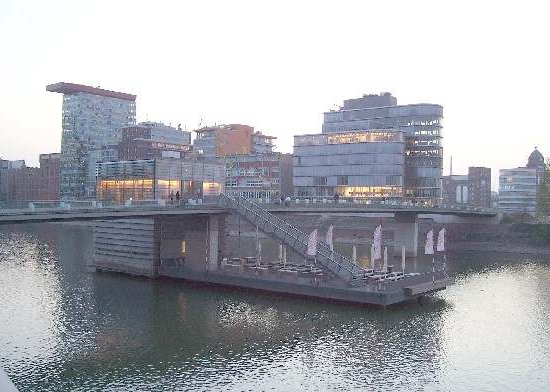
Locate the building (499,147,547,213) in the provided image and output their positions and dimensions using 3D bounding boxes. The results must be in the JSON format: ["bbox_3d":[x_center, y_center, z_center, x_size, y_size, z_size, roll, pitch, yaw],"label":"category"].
[{"bbox_3d":[135.533,-8.563,305.070,24.000,35.250,22.000,1,0,17],"label":"building"}]

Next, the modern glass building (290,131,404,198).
[{"bbox_3d":[28.193,-8.777,202.738,38.570,25.780,18.000,0,0,34],"label":"modern glass building"}]

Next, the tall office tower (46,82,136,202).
[{"bbox_3d":[-102.208,-28.015,315.950,13.980,62.550,50.340,0,0,34],"label":"tall office tower"}]

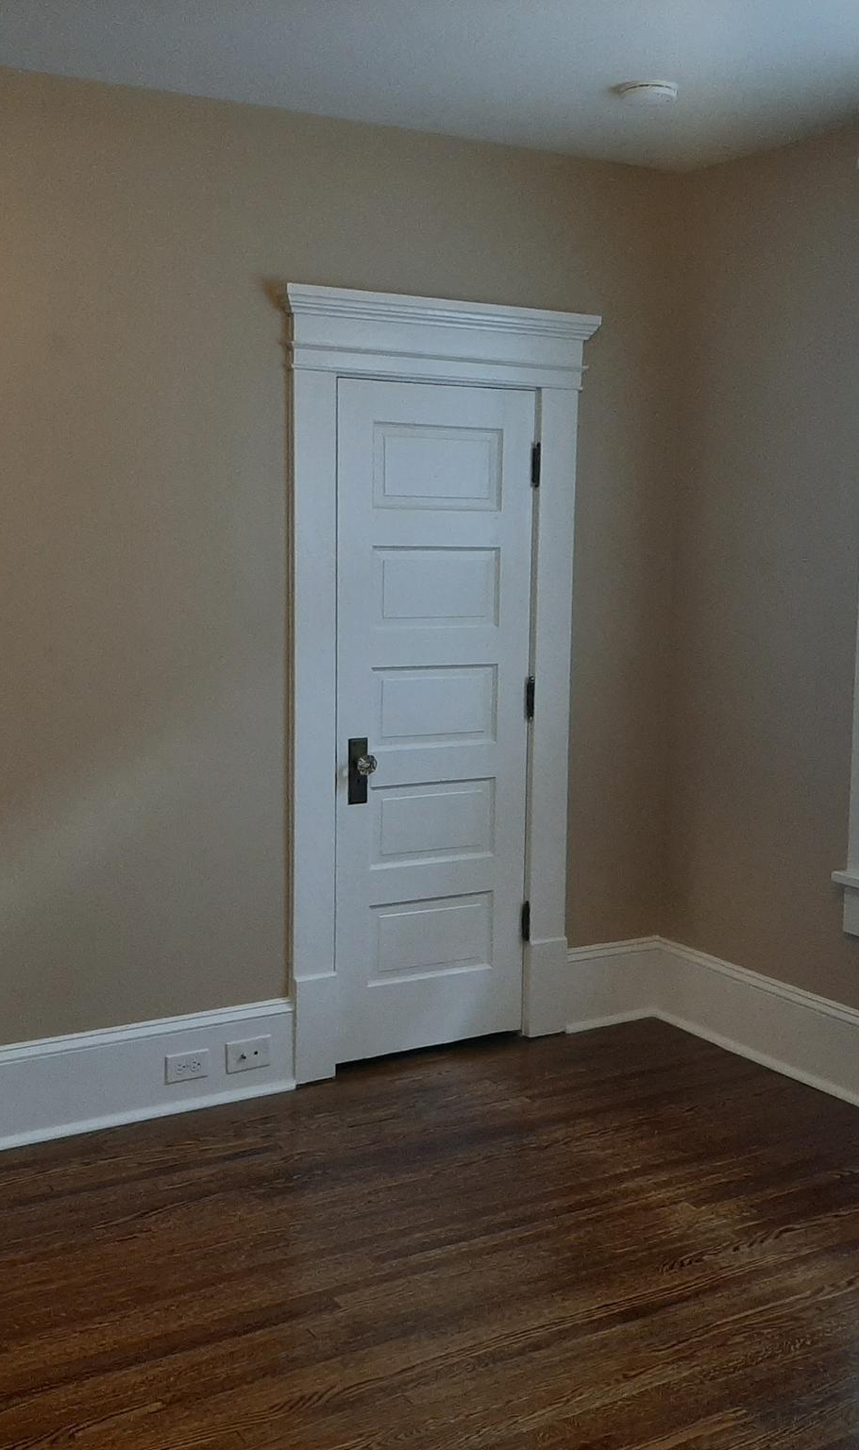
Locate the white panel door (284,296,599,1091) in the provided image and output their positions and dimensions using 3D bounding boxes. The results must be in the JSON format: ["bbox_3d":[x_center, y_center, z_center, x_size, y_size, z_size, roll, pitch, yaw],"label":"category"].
[{"bbox_3d":[0.038,-0.091,3.997,0.967,2.084,0.100,-4,8,-31],"label":"white panel door"}]

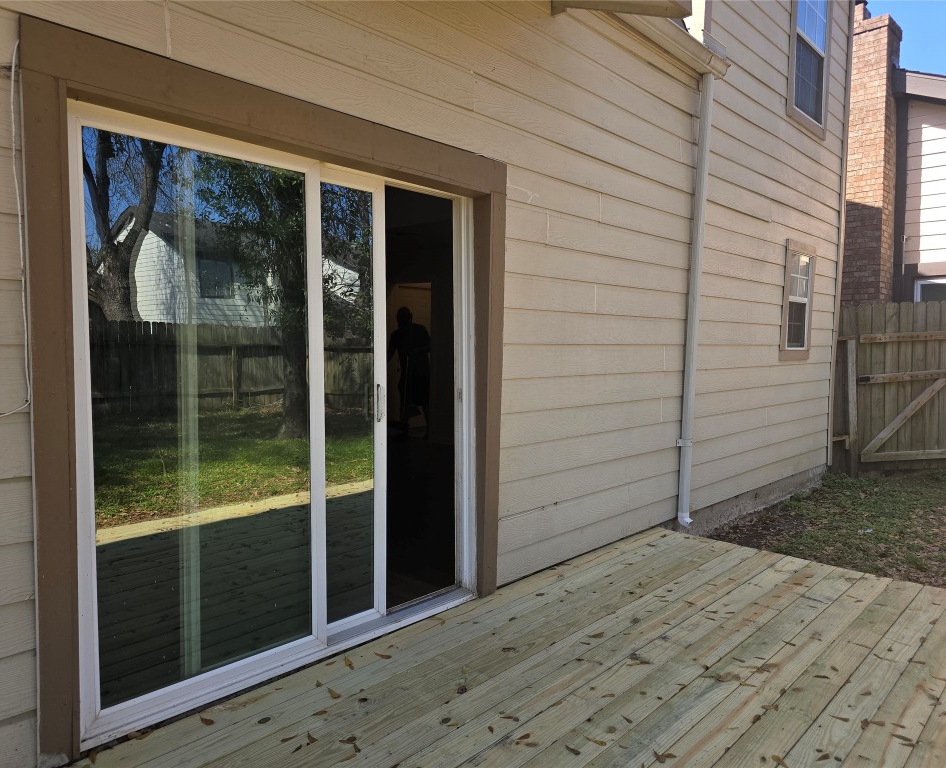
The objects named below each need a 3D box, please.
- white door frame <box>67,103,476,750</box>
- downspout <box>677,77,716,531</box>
[{"bbox_3d":[-0.628,0.119,2.741,0.120,2.007,1.820,4,5,43],"label":"white door frame"},{"bbox_3d":[1.584,-0.546,4.810,0.105,3.150,0.085,6,6,43],"label":"downspout"}]

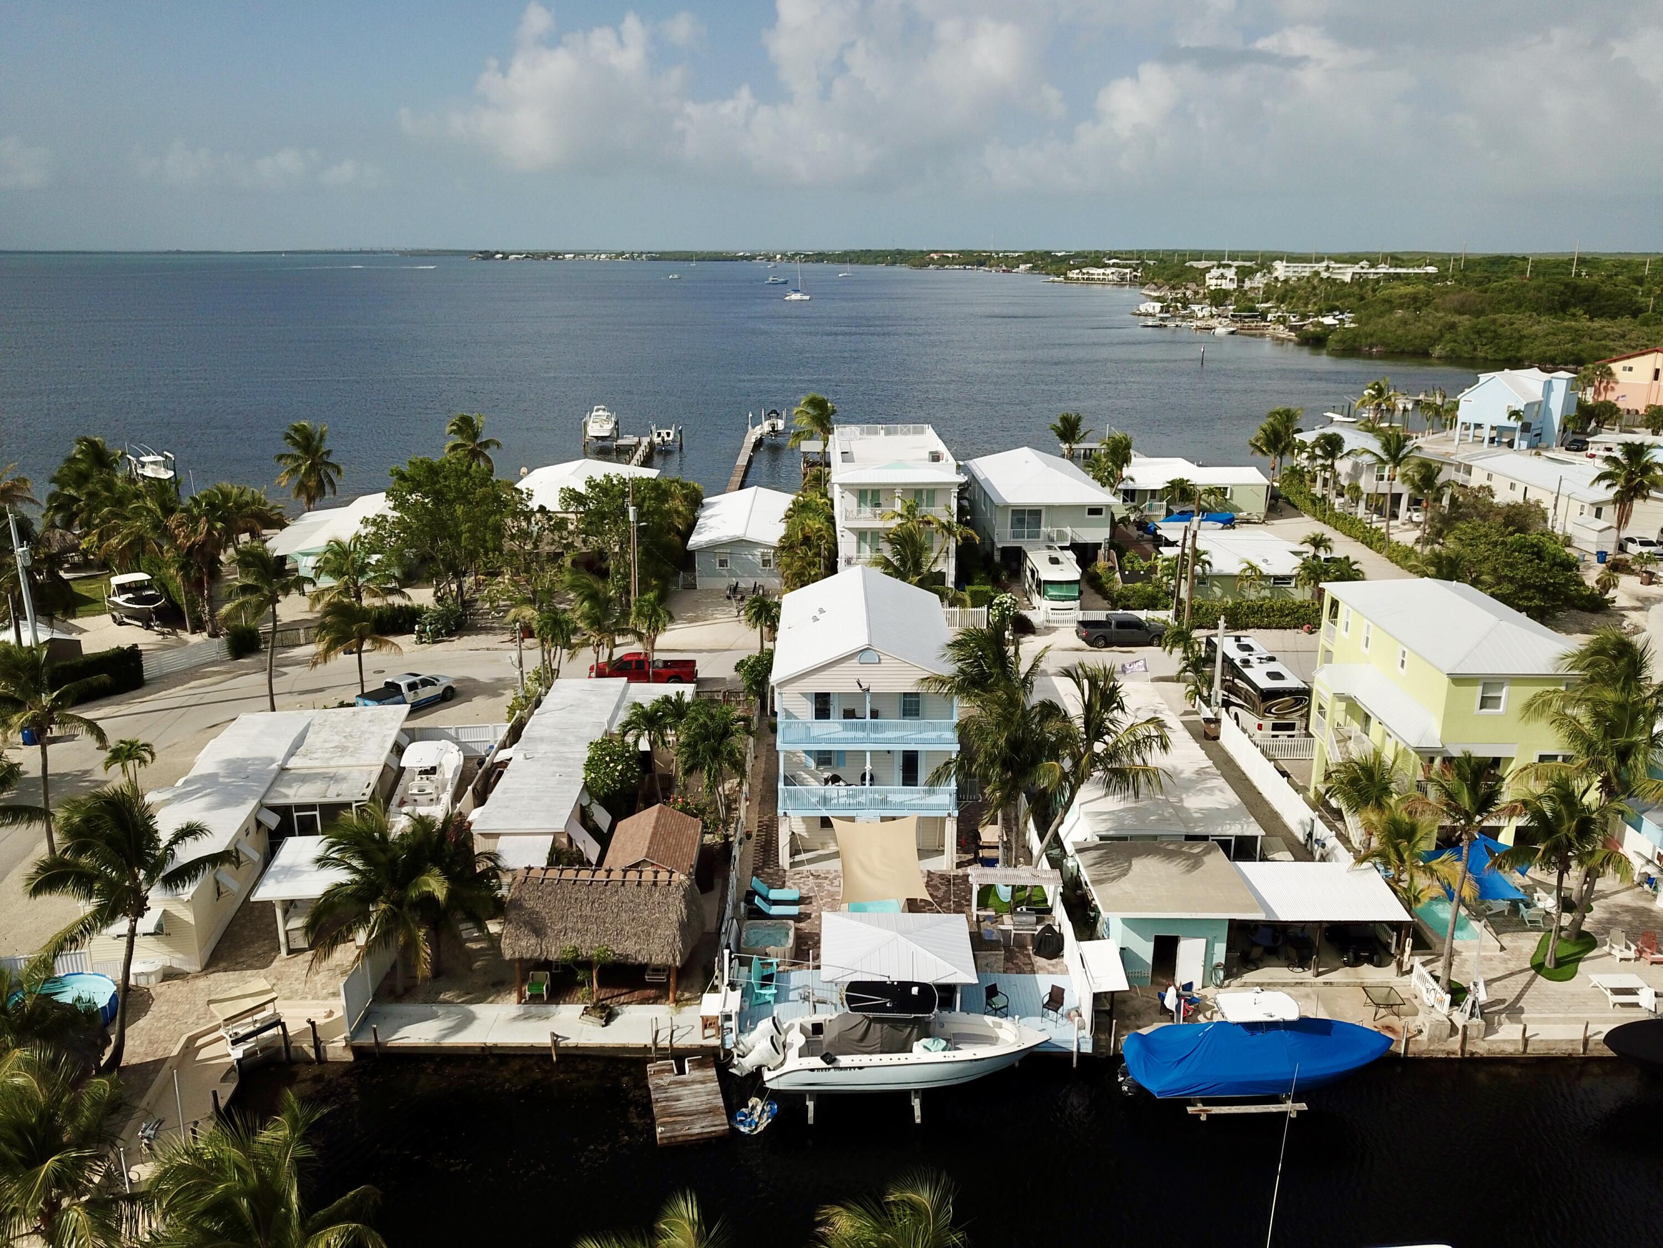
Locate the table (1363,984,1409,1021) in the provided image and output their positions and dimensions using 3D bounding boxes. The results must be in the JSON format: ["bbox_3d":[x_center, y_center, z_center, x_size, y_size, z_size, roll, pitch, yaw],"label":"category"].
[{"bbox_3d":[19.050,13.121,43.114,1.050,0.710,1.050,0,17,0],"label":"table"}]

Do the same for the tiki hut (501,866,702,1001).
[{"bbox_3d":[-7.700,10.345,43.082,6.300,4.250,5.100,0,17,1],"label":"tiki hut"}]

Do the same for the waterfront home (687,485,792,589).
[{"bbox_3d":[-6.600,-7.102,101.221,8.600,4.300,18.500,0,17,-1],"label":"waterfront home"}]

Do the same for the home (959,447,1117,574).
[{"bbox_3d":[17.400,-9.648,104.872,9.400,8.400,19.800,0,17,0],"label":"home"}]

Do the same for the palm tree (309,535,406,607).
[{"bbox_3d":[-32.628,-3.118,86.507,6.624,6.226,6.624,0,17,0],"label":"palm tree"}]

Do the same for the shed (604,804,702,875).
[{"bbox_3d":[-7.100,9.632,50.210,3.500,3.000,4.900,0,17,0],"label":"shed"}]

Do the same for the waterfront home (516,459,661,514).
[{"bbox_3d":[-21.400,-9.477,106.386,11.600,7.200,19.000,0,17,-1],"label":"waterfront home"}]

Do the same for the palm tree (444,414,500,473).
[{"bbox_3d":[-33.500,-14.344,116.826,5.300,10.500,5.300,0,17,0],"label":"palm tree"}]

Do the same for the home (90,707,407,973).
[{"bbox_3d":[-23.805,8.427,53.689,8.200,3.300,19.000,-3,17,-9],"label":"home"}]

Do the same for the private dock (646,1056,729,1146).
[{"bbox_3d":[-4.380,14.499,37.988,2.030,0.380,3.520,-4,17,-13],"label":"private dock"}]

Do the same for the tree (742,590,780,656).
[{"bbox_3d":[-4.250,0.256,76.492,2.600,4.400,2.600,0,17,0],"label":"tree"}]

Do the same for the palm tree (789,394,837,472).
[{"bbox_3d":[-1.600,-15.879,119.496,4.700,11.900,4.700,0,17,0],"label":"palm tree"}]

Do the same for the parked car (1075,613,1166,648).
[{"bbox_3d":[18.770,0.305,80.316,5.900,1.930,2.050,-1,17,-5],"label":"parked car"}]

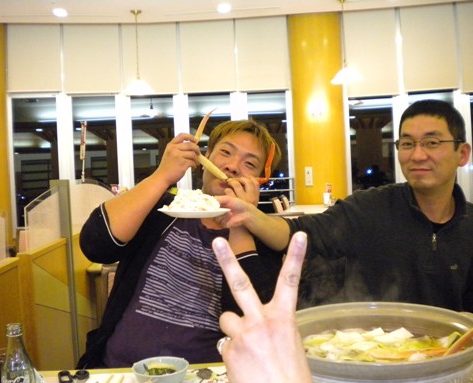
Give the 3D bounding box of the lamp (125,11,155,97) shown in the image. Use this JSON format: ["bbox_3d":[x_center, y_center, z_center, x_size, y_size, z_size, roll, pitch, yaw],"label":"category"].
[{"bbox_3d":[-1.069,-1.520,5.650,0.320,0.910,0.320,-3,2,0],"label":"lamp"}]

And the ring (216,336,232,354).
[{"bbox_3d":[-0.006,0.144,0.475,0.021,0.021,0.005,-7,20,-19],"label":"ring"}]

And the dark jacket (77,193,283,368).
[{"bbox_3d":[-0.160,0.302,1.420,0.540,0.570,0.370,6,-1,-6],"label":"dark jacket"}]

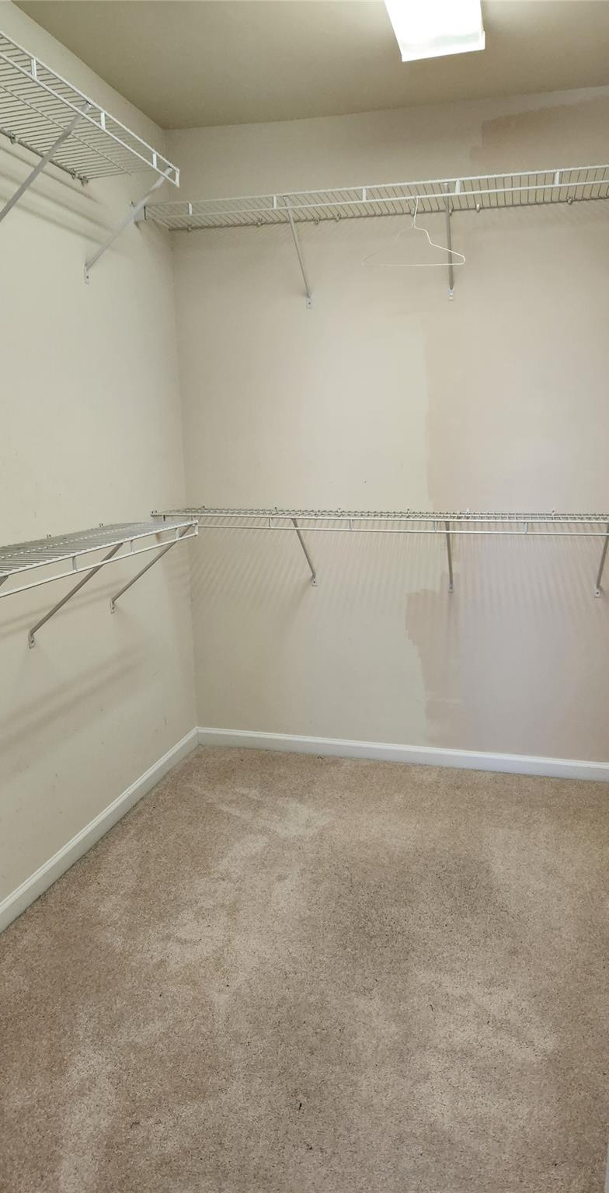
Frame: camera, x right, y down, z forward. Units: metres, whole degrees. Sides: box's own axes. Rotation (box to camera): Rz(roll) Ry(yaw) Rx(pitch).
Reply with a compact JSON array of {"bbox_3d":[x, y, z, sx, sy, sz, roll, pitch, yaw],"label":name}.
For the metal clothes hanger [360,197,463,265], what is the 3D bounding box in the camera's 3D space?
[{"bbox_3d":[0.358,-1.180,2.559,0.383,0.212,0.015,15,18,33],"label":"metal clothes hanger"}]

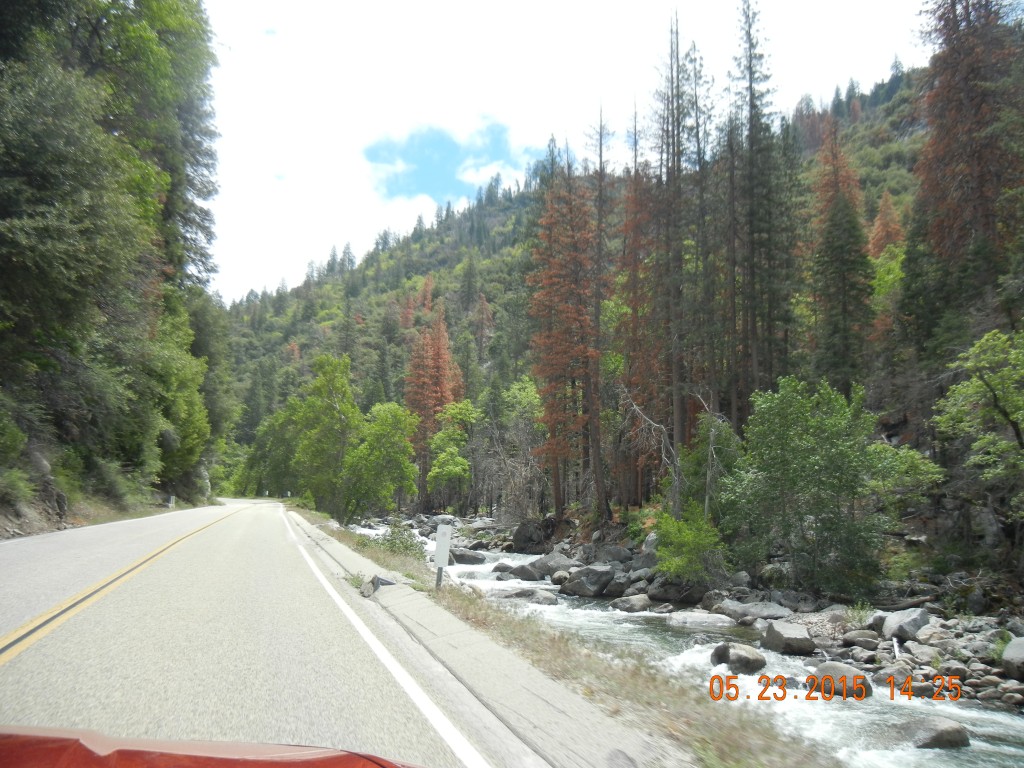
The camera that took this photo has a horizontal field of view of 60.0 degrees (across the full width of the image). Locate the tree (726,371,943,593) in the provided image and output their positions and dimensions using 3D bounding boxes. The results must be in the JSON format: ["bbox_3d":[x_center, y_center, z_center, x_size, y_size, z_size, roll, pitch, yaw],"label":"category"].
[{"bbox_3d":[11.273,3.522,31.313,7.690,7.640,6.540,-2,-8,20],"label":"tree"}]

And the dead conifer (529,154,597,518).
[{"bbox_3d":[4.277,-4.427,75.160,5.760,31.290,5.470,0,-7,3],"label":"dead conifer"}]

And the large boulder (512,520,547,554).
[{"bbox_3d":[1.167,10.233,59.183,2.270,2.240,2.150,0,-7,1],"label":"large boulder"}]

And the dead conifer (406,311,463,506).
[{"bbox_3d":[-10.844,2.919,122.602,8.010,27.200,8.010,1,-7,-5],"label":"dead conifer"}]

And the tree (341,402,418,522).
[{"bbox_3d":[-9.227,5.431,61.802,5.430,8.330,5.160,1,-7,-8],"label":"tree"}]

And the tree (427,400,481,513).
[{"bbox_3d":[-6.248,7.695,94.782,5.770,11.930,5.480,1,-7,-4],"label":"tree"}]

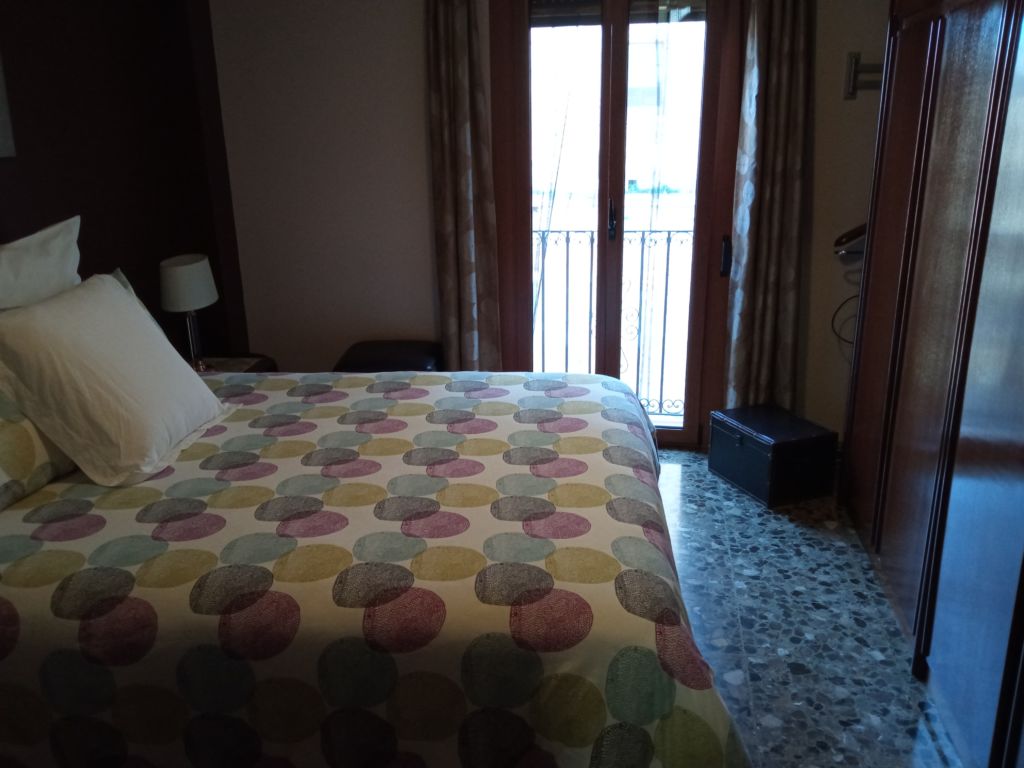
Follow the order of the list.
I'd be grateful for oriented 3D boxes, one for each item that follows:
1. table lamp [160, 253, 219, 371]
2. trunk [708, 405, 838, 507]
[{"bbox_3d":[-1.354,-0.294,3.382,0.238,0.473,0.238,2,16,11],"label":"table lamp"},{"bbox_3d":[1.075,0.288,3.318,0.310,0.272,0.410,-7,17,-20],"label":"trunk"}]

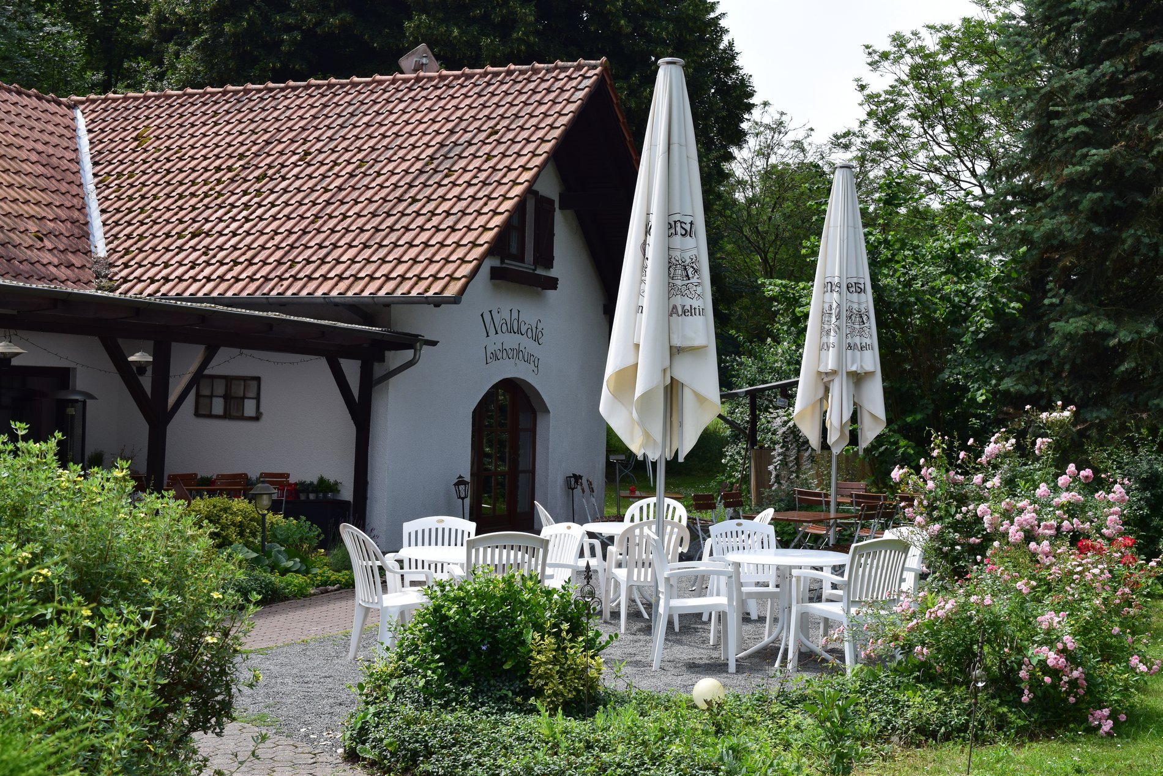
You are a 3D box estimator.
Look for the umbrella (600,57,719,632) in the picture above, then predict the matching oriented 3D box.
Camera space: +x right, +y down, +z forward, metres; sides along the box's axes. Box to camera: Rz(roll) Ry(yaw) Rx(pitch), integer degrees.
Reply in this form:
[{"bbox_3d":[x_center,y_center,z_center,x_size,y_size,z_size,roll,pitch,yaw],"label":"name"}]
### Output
[{"bbox_3d":[0.603,-0.314,11.844,0.900,4.408,0.880,2,0,0],"label":"umbrella"}]

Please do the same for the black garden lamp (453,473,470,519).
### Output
[{"bbox_3d":[-1.537,1.559,20.095,0.218,0.869,0.218,2,-1,24],"label":"black garden lamp"}]

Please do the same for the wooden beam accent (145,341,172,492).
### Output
[{"bbox_3d":[-3.977,0.690,14.561,0.122,2.267,0.122,2,0,26],"label":"wooden beam accent"}]

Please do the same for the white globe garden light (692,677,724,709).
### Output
[{"bbox_3d":[0.745,1.794,9.100,0.189,0.189,0.189,2,0,0],"label":"white globe garden light"}]

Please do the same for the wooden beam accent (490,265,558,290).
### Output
[{"bbox_3d":[-0.777,-1.510,21.486,0.190,0.190,1.682,2,-1,24],"label":"wooden beam accent"}]

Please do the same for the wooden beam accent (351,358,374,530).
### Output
[{"bbox_3d":[-2.525,0.780,17.983,0.120,2.224,0.120,2,0,26],"label":"wooden beam accent"}]

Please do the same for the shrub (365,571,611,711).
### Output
[{"bbox_3d":[-0.514,1.418,8.650,1.330,0.797,1.100,2,-1,0],"label":"shrub"}]

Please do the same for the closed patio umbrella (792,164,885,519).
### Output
[{"bbox_3d":[2.649,-0.148,16.000,0.950,4.304,0.950,2,-1,0],"label":"closed patio umbrella"}]

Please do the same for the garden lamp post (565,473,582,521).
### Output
[{"bbox_3d":[-0.124,1.623,22.430,0.200,0.751,0.220,2,0,26],"label":"garden lamp post"}]

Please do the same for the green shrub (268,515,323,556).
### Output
[{"bbox_3d":[-2.912,1.551,15.800,0.550,0.520,0.500,2,-1,0],"label":"green shrub"}]

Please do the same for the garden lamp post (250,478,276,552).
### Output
[{"bbox_3d":[-3.069,1.353,14.900,0.270,0.988,0.270,2,-1,0],"label":"garden lamp post"}]

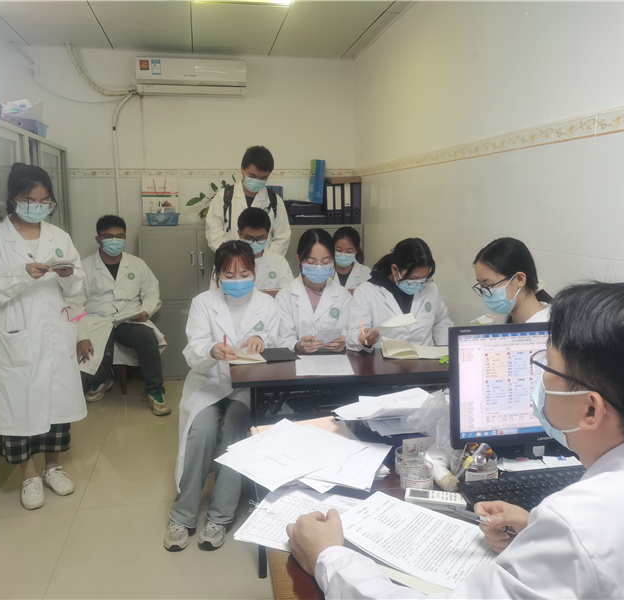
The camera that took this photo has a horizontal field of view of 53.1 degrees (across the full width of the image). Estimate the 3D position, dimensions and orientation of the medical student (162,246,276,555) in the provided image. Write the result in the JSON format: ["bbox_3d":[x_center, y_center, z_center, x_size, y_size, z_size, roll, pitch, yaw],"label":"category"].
[{"bbox_3d":[-0.359,0.355,2.660,0.460,1.220,0.620,-1,9,-9],"label":"medical student"}]

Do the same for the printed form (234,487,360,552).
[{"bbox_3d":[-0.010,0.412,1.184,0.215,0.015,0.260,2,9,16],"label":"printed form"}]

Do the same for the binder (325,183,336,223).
[{"bbox_3d":[0.119,-0.770,5.042,0.074,0.320,0.285,-2,9,-10],"label":"binder"}]

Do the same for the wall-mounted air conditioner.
[{"bbox_3d":[-0.926,-1.711,4.854,0.830,0.270,0.210,-2,9,-10],"label":"wall-mounted air conditioner"}]

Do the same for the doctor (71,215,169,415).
[{"bbox_3d":[-1.352,0.051,4.407,0.620,1.300,0.880,-2,9,-15],"label":"doctor"}]

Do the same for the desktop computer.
[{"bbox_3d":[0.537,0.227,1.395,0.480,0.350,0.370,-1,9,-7],"label":"desktop computer"}]

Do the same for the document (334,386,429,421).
[{"bbox_3d":[0.174,0.247,1.568,0.280,0.050,0.190,-6,11,-35],"label":"document"}]

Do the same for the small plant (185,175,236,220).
[{"bbox_3d":[-0.767,-0.778,4.901,0.420,0.380,0.380,-2,9,-10],"label":"small plant"}]

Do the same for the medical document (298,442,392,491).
[{"bbox_3d":[0.039,0.372,1.446,0.280,0.010,0.220,4,9,23],"label":"medical document"}]

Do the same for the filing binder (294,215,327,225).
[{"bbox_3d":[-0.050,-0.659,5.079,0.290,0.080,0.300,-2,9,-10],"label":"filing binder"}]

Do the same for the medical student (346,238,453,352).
[{"bbox_3d":[0.400,0.336,2.814,0.490,1.210,0.660,-1,9,-3],"label":"medical student"}]

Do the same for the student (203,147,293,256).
[{"bbox_3d":[-0.406,-0.116,4.039,0.540,1.740,0.360,-1,9,-6],"label":"student"}]

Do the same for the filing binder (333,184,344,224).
[{"bbox_3d":[0.188,-0.781,5.093,0.072,0.320,0.280,-2,9,-10],"label":"filing binder"}]

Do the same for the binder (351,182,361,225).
[{"bbox_3d":[0.334,-0.784,5.118,0.072,0.320,0.280,-2,9,-10],"label":"binder"}]

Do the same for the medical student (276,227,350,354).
[{"bbox_3d":[0.006,0.318,2.771,0.440,1.260,0.660,-1,9,-4],"label":"medical student"}]

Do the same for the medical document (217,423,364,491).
[{"bbox_3d":[-0.046,0.365,1.470,0.297,0.010,0.210,-8,12,-42],"label":"medical document"}]

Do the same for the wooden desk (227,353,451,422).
[{"bbox_3d":[0.272,0.606,2.549,1.200,0.755,0.520,-2,9,-10],"label":"wooden desk"}]

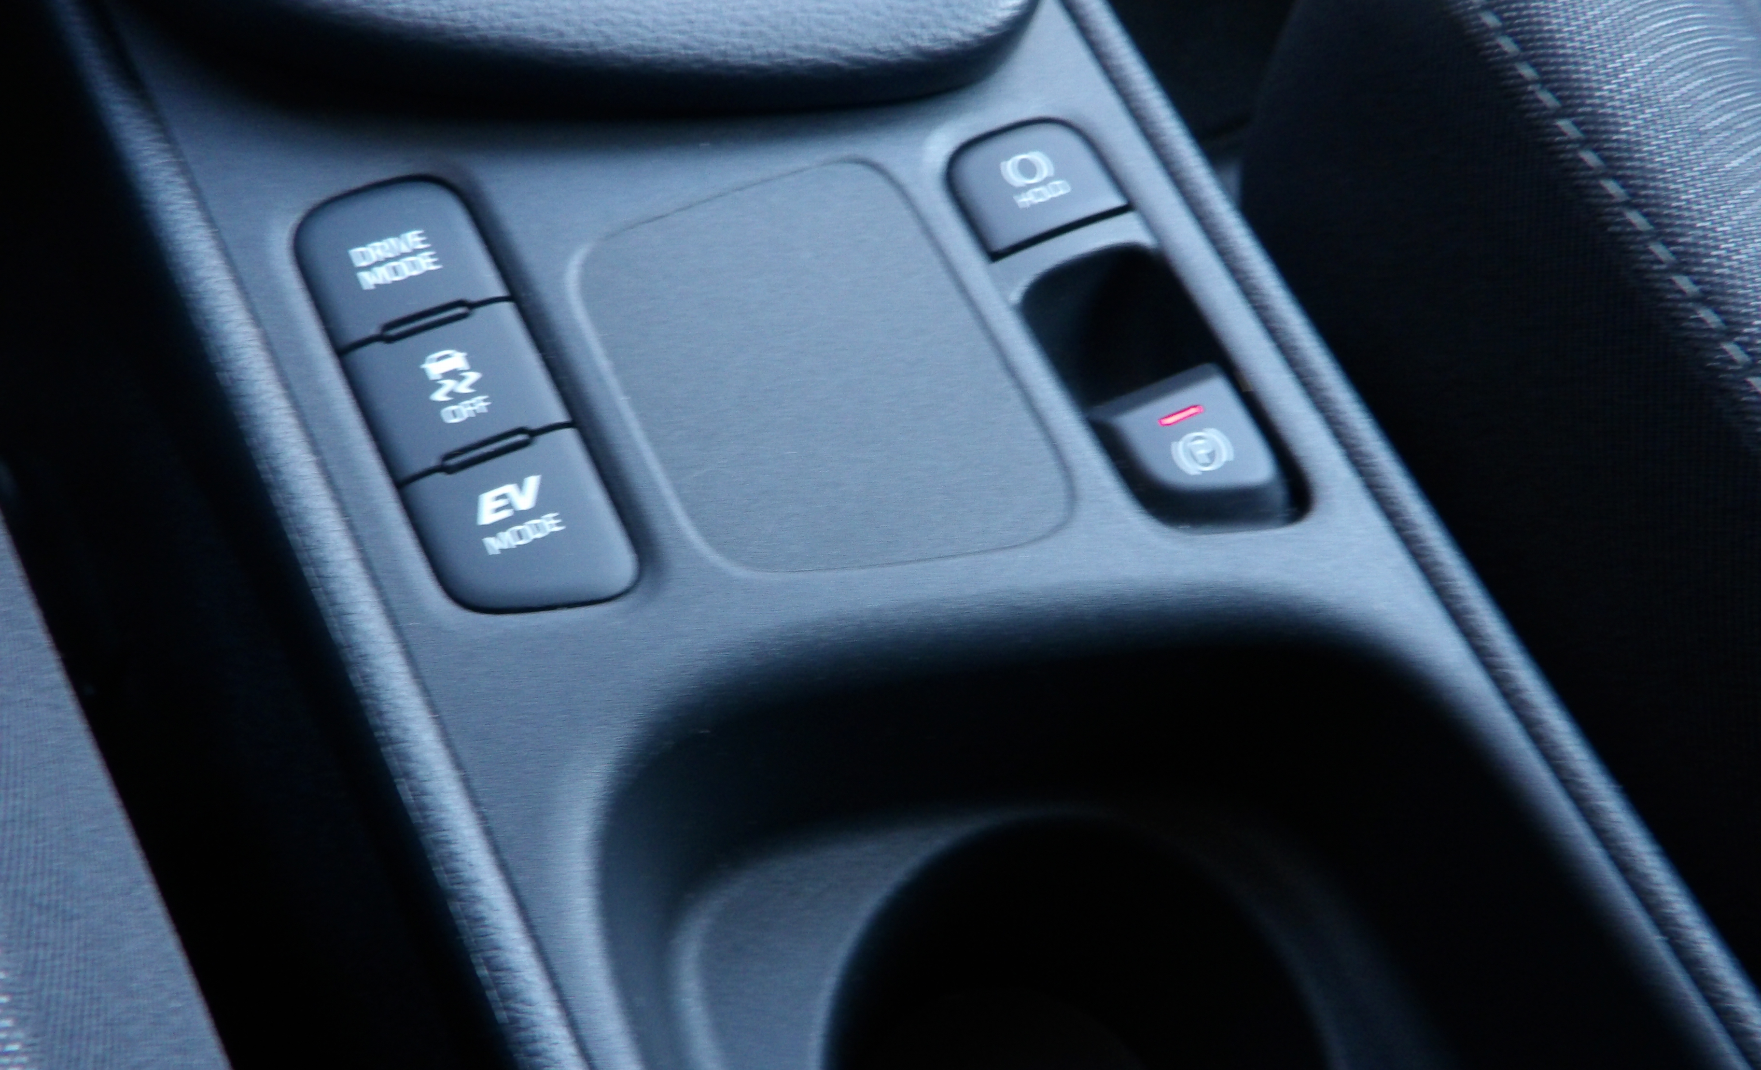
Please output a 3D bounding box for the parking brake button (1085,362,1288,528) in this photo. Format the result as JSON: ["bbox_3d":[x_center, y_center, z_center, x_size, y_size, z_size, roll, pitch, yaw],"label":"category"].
[{"bbox_3d":[0.049,-0.012,0.228,0.025,0.012,0.025,-22,72,-19],"label":"parking brake button"}]

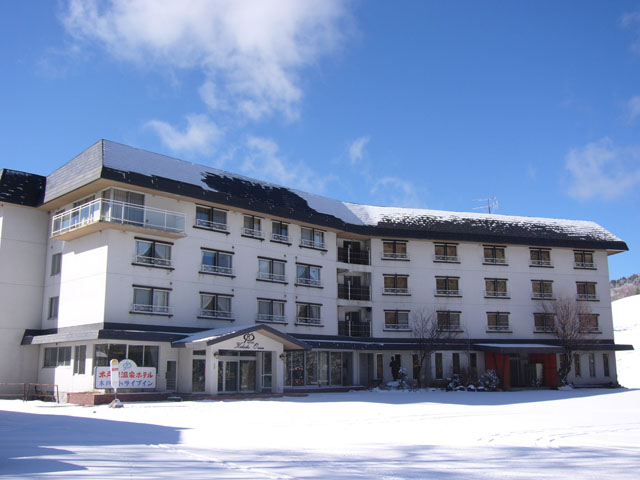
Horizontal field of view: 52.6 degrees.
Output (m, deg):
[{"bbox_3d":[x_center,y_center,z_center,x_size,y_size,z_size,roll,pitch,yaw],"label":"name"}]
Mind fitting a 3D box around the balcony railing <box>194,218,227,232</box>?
[{"bbox_3d":[-6.711,-0.860,40.838,2.578,0.503,0.200,11,-16,-42],"label":"balcony railing"}]

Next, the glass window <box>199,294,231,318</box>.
[{"bbox_3d":[-6.386,4.148,40.219,2.441,1.458,0.200,11,-16,-42],"label":"glass window"}]

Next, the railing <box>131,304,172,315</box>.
[{"bbox_3d":[-10.610,4.398,40.838,2.900,0.554,0.270,11,-16,-44],"label":"railing"}]

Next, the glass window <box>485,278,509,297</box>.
[{"bbox_3d":[15.999,4.404,58.663,2.206,1.534,0.150,3,-12,-15],"label":"glass window"}]

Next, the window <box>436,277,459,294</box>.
[{"bbox_3d":[10.995,3.967,55.801,2.154,1.534,0.150,3,-12,-15],"label":"window"}]

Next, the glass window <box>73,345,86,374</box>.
[{"bbox_3d":[-12.847,6.432,34.672,0.200,1.548,1.564,11,-17,-43],"label":"glass window"}]

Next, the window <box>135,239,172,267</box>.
[{"bbox_3d":[-10.455,0.785,40.633,2.650,1.650,0.220,11,-16,-44],"label":"window"}]

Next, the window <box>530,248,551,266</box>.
[{"bbox_3d":[18.674,1.502,54.666,1.976,1.430,0.200,3,-12,-15],"label":"window"}]

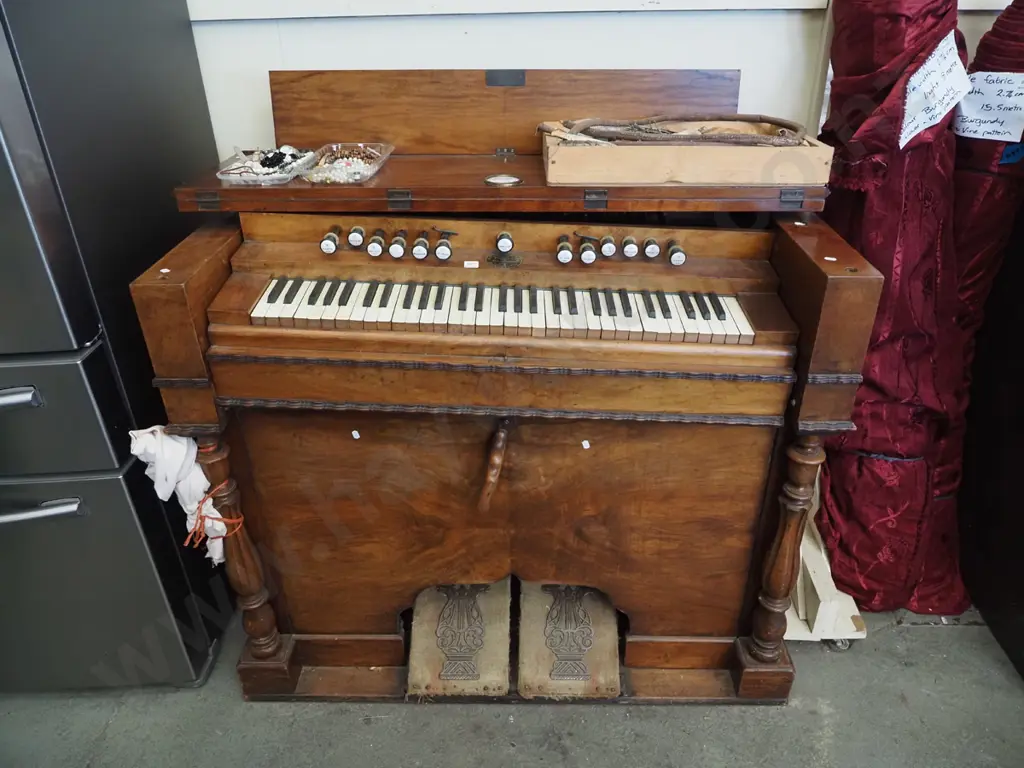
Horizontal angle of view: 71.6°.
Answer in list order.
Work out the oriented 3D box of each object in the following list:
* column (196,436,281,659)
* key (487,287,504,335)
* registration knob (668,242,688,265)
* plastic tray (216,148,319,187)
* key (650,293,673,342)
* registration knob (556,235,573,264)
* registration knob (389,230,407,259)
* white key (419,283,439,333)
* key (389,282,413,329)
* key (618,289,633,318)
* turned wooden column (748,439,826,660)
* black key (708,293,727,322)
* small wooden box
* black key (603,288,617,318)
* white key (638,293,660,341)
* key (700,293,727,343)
[{"bbox_3d":[-0.547,0.326,1.414,0.073,0.588,0.073,0,29,1],"label":"column"},{"bbox_3d":[-0.025,-0.128,1.248,0.022,0.020,0.132,2,36,-1],"label":"key"},{"bbox_3d":[0.303,-0.247,1.319,0.030,0.030,0.066,2,37,-1],"label":"registration knob"},{"bbox_3d":[-0.463,-0.414,1.358,0.148,0.032,0.190,-4,29,-4],"label":"plastic tray"},{"bbox_3d":[0.257,-0.118,1.250,0.022,0.020,0.132,2,36,-1],"label":"key"},{"bbox_3d":[0.096,-0.248,1.294,0.031,0.031,0.074,2,36,-1],"label":"registration knob"},{"bbox_3d":[-0.196,-0.250,1.247,0.029,0.029,0.072,2,37,-1],"label":"registration knob"},{"bbox_3d":[-0.142,-0.132,1.246,0.022,0.020,0.132,2,36,-1],"label":"white key"},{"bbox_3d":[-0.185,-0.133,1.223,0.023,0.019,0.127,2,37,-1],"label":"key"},{"bbox_3d":[0.201,-0.147,1.261,0.011,0.012,0.088,2,37,-1],"label":"key"},{"bbox_3d":[0.526,0.314,1.363,0.068,0.568,0.068,0,29,2],"label":"turned wooden column"},{"bbox_3d":[0.366,-0.140,1.260,0.012,0.011,0.088,2,36,-1],"label":"black key"},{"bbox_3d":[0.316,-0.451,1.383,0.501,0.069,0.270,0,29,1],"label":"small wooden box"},{"bbox_3d":[0.176,-0.148,1.260,0.011,0.012,0.088,2,37,-1],"label":"black key"},{"bbox_3d":[0.233,-0.119,1.250,0.022,0.020,0.132,2,36,-1],"label":"white key"},{"bbox_3d":[0.352,-0.117,1.258,0.023,0.020,0.132,2,37,-1],"label":"key"}]

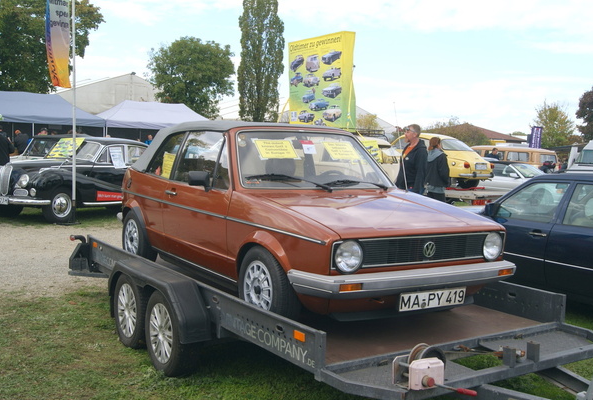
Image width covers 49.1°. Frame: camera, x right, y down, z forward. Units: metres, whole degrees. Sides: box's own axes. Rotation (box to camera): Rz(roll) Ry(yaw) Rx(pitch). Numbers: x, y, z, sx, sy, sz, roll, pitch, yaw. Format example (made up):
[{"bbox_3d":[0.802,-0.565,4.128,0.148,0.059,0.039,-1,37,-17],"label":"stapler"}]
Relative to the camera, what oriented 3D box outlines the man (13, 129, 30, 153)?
[{"bbox_3d":[-8.728,-1.344,20.577,0.450,1.740,0.520,5,6,30],"label":"man"}]

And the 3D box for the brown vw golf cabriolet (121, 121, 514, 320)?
[{"bbox_3d":[-0.188,0.055,5.360,1.640,1.390,3.800,-1,5,-33],"label":"brown vw golf cabriolet"}]

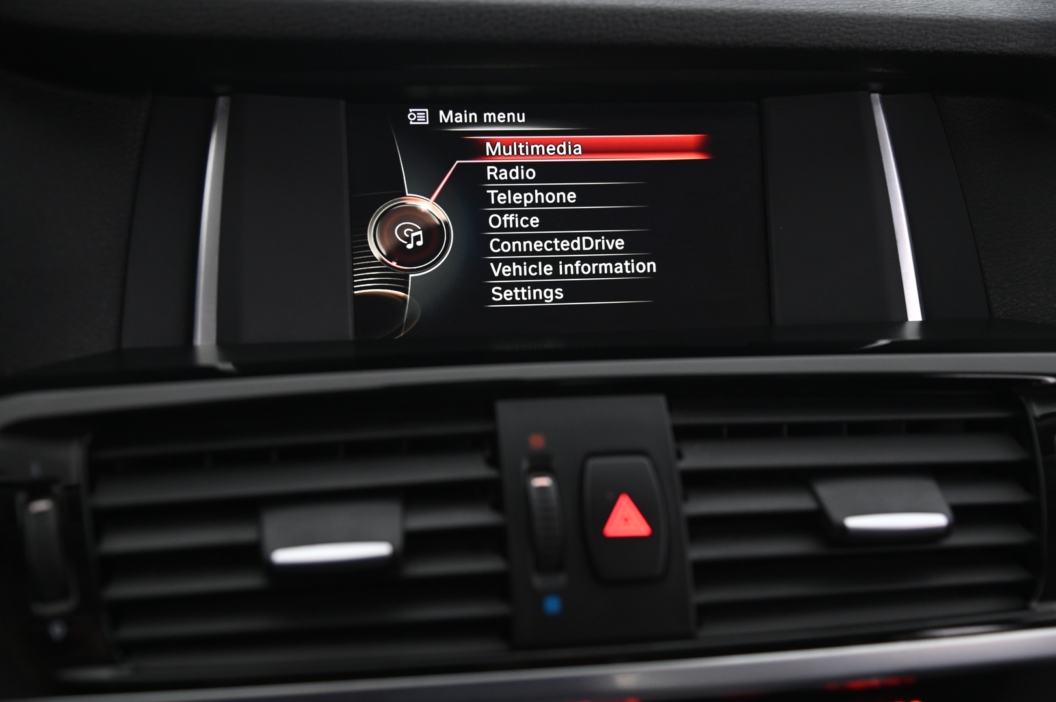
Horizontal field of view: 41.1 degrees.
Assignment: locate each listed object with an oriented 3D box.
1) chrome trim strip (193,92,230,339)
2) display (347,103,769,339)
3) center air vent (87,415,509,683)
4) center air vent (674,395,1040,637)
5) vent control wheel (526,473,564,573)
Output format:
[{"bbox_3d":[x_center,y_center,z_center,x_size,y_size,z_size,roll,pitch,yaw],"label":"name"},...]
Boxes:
[{"bbox_3d":[-0.103,-0.043,0.460,0.009,0.082,0.007,4,-5,-9],"label":"chrome trim strip"},{"bbox_3d":[0.011,-0.045,0.487,0.145,0.081,0.014,-2,-4,-9],"label":"display"},{"bbox_3d":[-0.067,0.060,0.421,0.120,0.073,0.035,-2,-18,-9],"label":"center air vent"},{"bbox_3d":[0.102,0.054,0.450,0.119,0.075,0.035,-2,-18,-9],"label":"center air vent"},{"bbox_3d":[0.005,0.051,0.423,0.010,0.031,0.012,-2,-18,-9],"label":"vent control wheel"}]

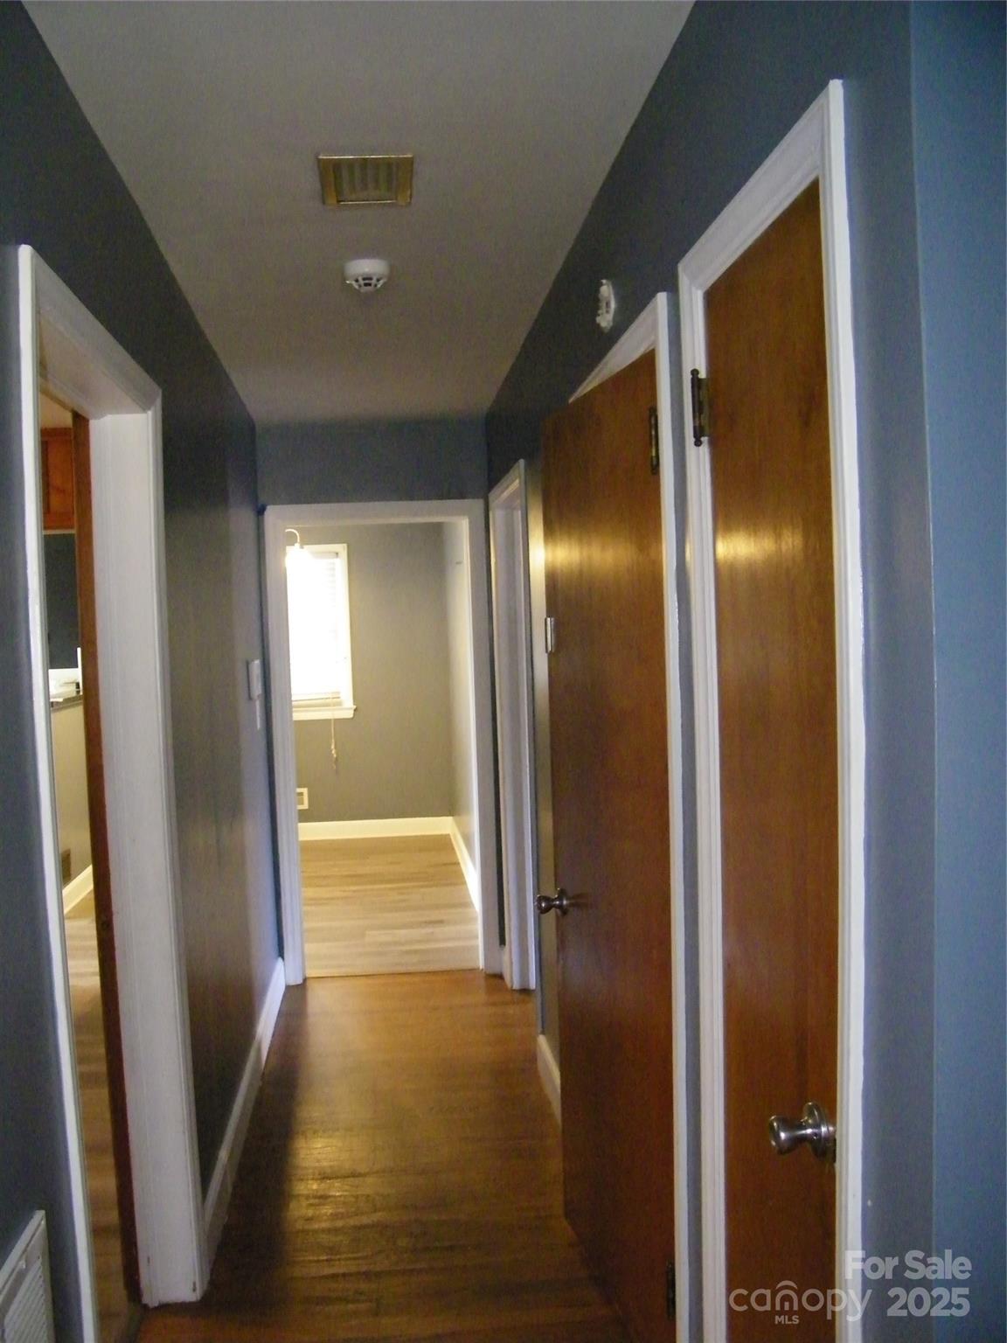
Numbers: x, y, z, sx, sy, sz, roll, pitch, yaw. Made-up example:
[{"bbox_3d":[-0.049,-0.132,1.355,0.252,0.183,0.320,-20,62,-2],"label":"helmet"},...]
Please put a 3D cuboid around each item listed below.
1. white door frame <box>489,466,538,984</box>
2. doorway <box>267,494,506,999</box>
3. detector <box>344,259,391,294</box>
[{"bbox_3d":[0.096,0.317,4.128,0.130,2.090,1.050,-2,2,-7],"label":"white door frame"},{"bbox_3d":[-0.531,0.311,4.809,0.945,2.090,0.130,-2,2,-7],"label":"doorway"},{"bbox_3d":[-0.346,-1.002,2.772,0.116,0.056,0.116,-2,2,-7],"label":"detector"}]

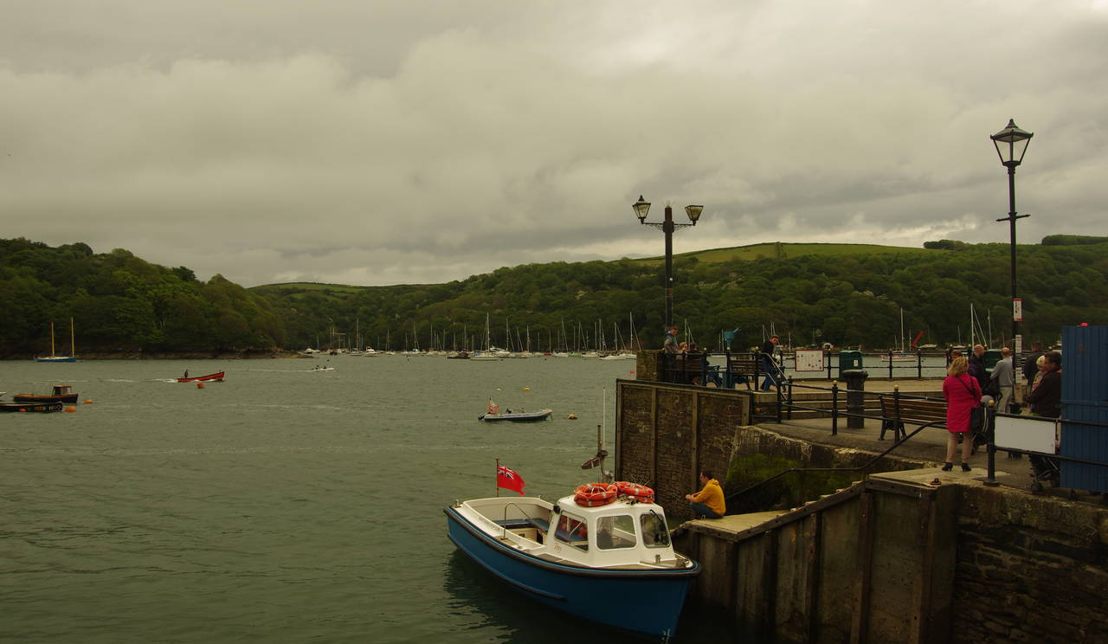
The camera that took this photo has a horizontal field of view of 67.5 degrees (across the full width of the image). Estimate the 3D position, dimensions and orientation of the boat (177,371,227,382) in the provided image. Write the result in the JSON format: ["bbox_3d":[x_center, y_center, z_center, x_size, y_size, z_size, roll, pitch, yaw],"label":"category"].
[{"bbox_3d":[-40.646,6.349,95.318,5.600,1.200,1.800,0,-1,-6],"label":"boat"}]

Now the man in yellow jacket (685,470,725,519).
[{"bbox_3d":[2.696,3.121,14.725,0.720,0.950,0.500,0,-2,18],"label":"man in yellow jacket"}]

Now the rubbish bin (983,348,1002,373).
[{"bbox_3d":[15.391,1.468,28.972,0.700,1.000,0.650,0,-1,9],"label":"rubbish bin"}]

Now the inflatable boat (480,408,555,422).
[{"bbox_3d":[-2.171,5.301,47.689,4.200,0.800,1.700,0,-1,-5],"label":"inflatable boat"}]

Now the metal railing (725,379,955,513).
[{"bbox_3d":[5.244,2.291,15.262,1.600,2.100,4.900,1,-2,-25],"label":"metal railing"}]

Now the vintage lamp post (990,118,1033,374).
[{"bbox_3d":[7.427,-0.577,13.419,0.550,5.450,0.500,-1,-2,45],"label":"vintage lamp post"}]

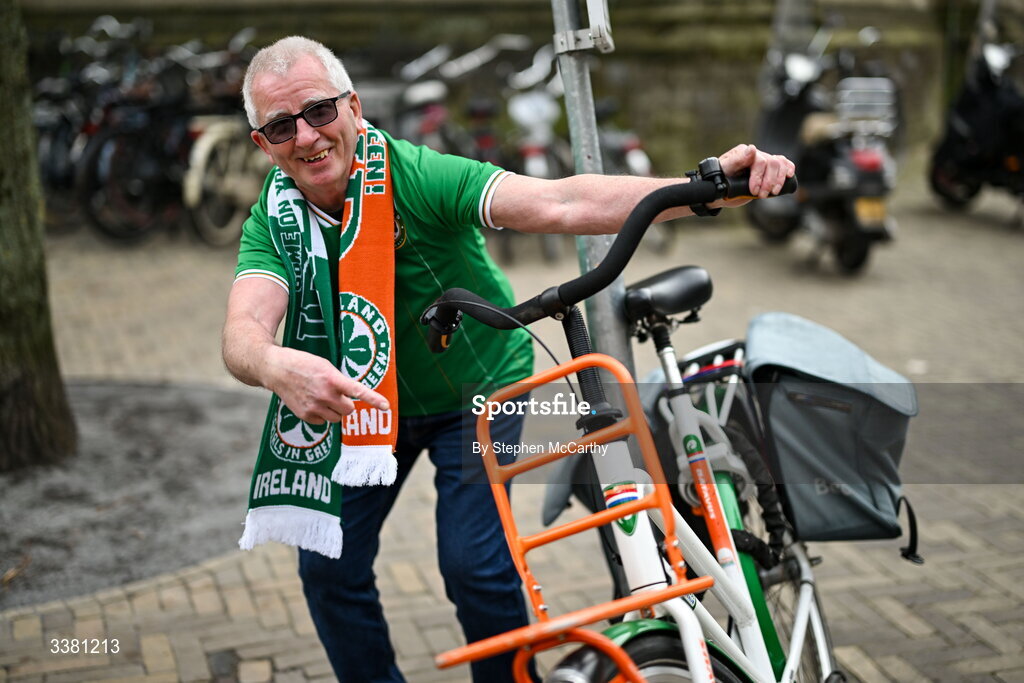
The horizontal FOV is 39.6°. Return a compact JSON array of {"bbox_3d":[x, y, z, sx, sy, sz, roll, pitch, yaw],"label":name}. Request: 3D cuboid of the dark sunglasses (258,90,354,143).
[{"bbox_3d":[-0.344,-0.369,2.345,0.140,0.046,0.145,-19,14,2],"label":"dark sunglasses"}]

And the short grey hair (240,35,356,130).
[{"bbox_3d":[-0.364,-0.426,2.395,0.182,0.160,0.190,-19,14,2],"label":"short grey hair"}]

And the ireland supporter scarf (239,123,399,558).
[{"bbox_3d":[-0.338,-0.008,2.505,0.280,0.750,0.250,0,15,2],"label":"ireland supporter scarf"}]

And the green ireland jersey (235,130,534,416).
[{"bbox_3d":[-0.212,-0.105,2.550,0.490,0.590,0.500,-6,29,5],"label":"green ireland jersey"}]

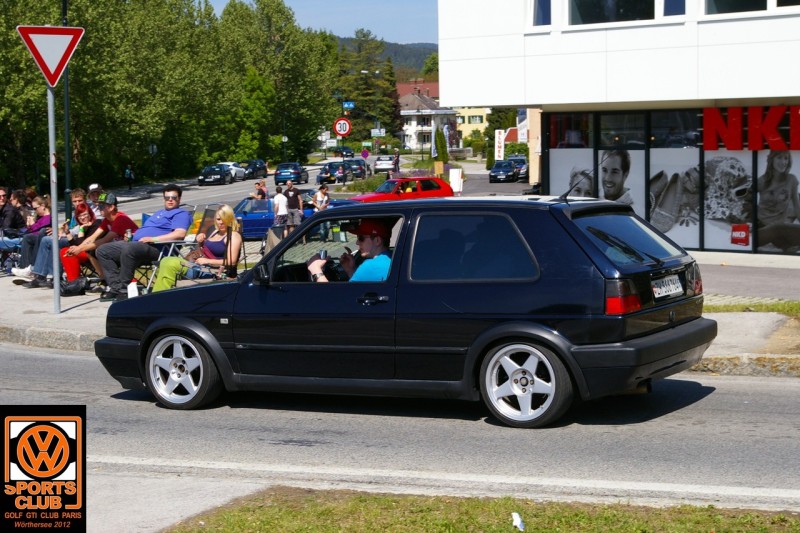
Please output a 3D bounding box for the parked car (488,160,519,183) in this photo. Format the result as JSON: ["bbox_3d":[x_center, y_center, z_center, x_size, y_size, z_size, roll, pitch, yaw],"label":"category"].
[{"bbox_3d":[7.393,-6.680,105.000,1.760,1.470,4.300,-1,4,10],"label":"parked car"}]

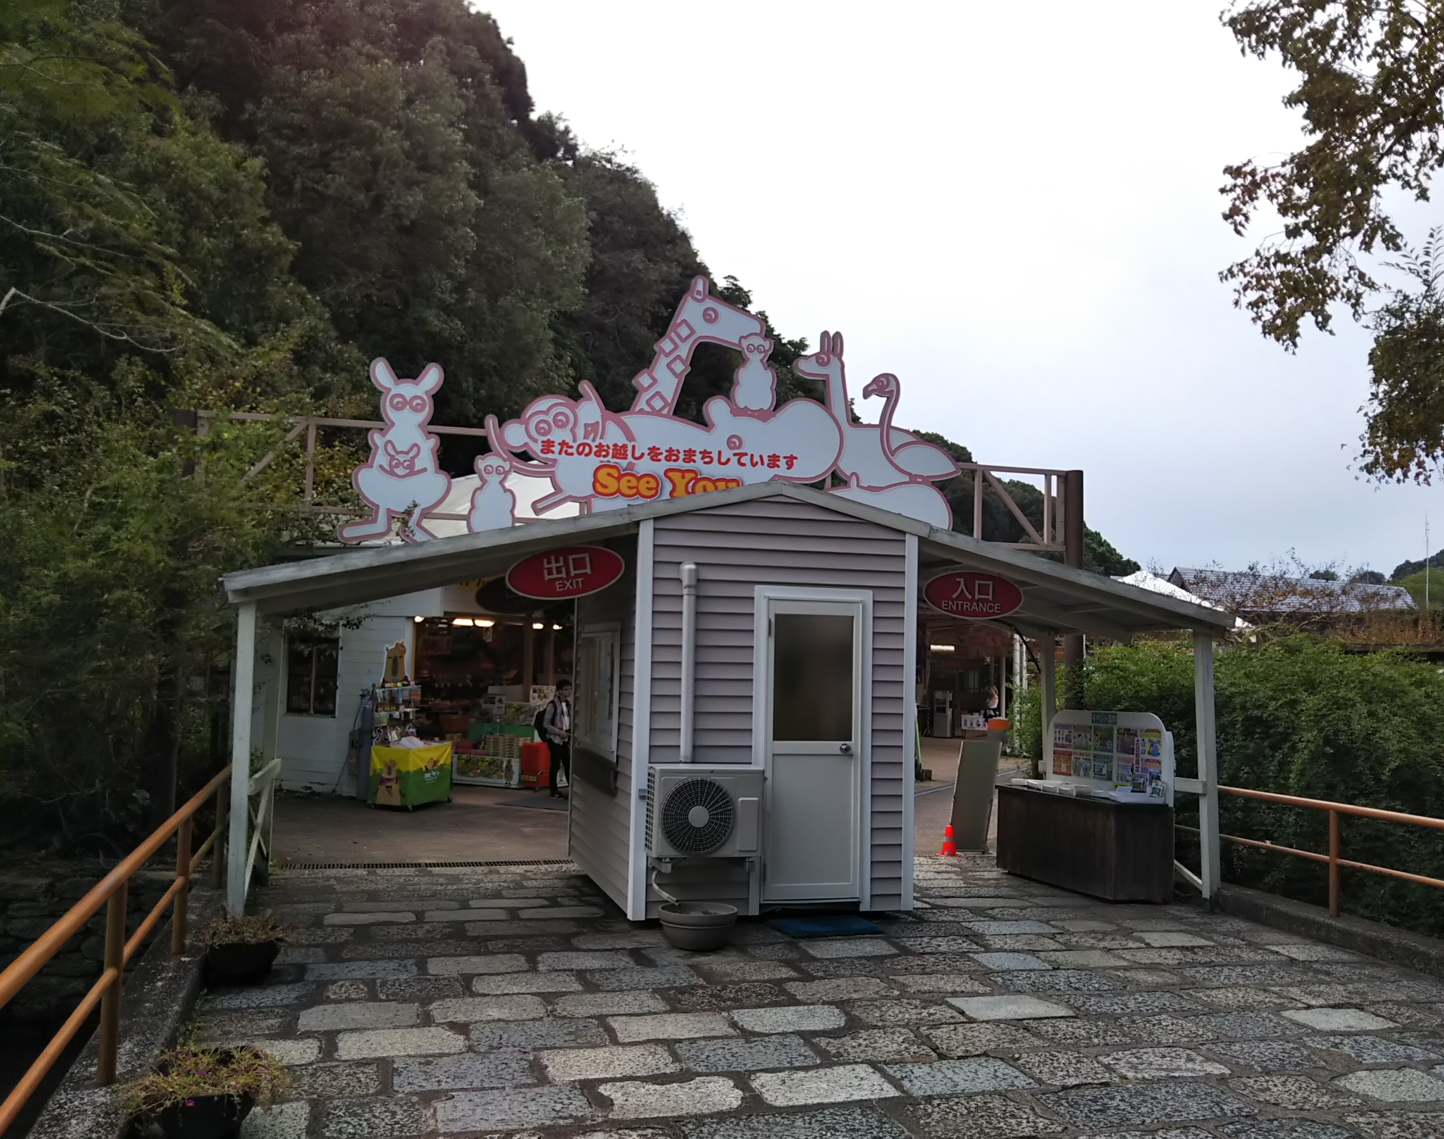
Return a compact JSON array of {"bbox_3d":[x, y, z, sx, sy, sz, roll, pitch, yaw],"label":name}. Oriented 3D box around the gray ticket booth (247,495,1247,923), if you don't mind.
[{"bbox_3d":[0.025,0.910,9.584,6.732,2.815,2.754,2,-4,-15],"label":"gray ticket booth"}]

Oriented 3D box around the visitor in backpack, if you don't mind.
[{"bbox_3d":[-2.125,2.183,16.900,0.480,1.539,0.460,-1,-5,33],"label":"visitor in backpack"}]

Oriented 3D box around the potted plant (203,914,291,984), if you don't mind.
[{"bbox_3d":[-2.450,1.926,6.754,0.430,0.310,0.460,2,-4,-15],"label":"potted plant"}]

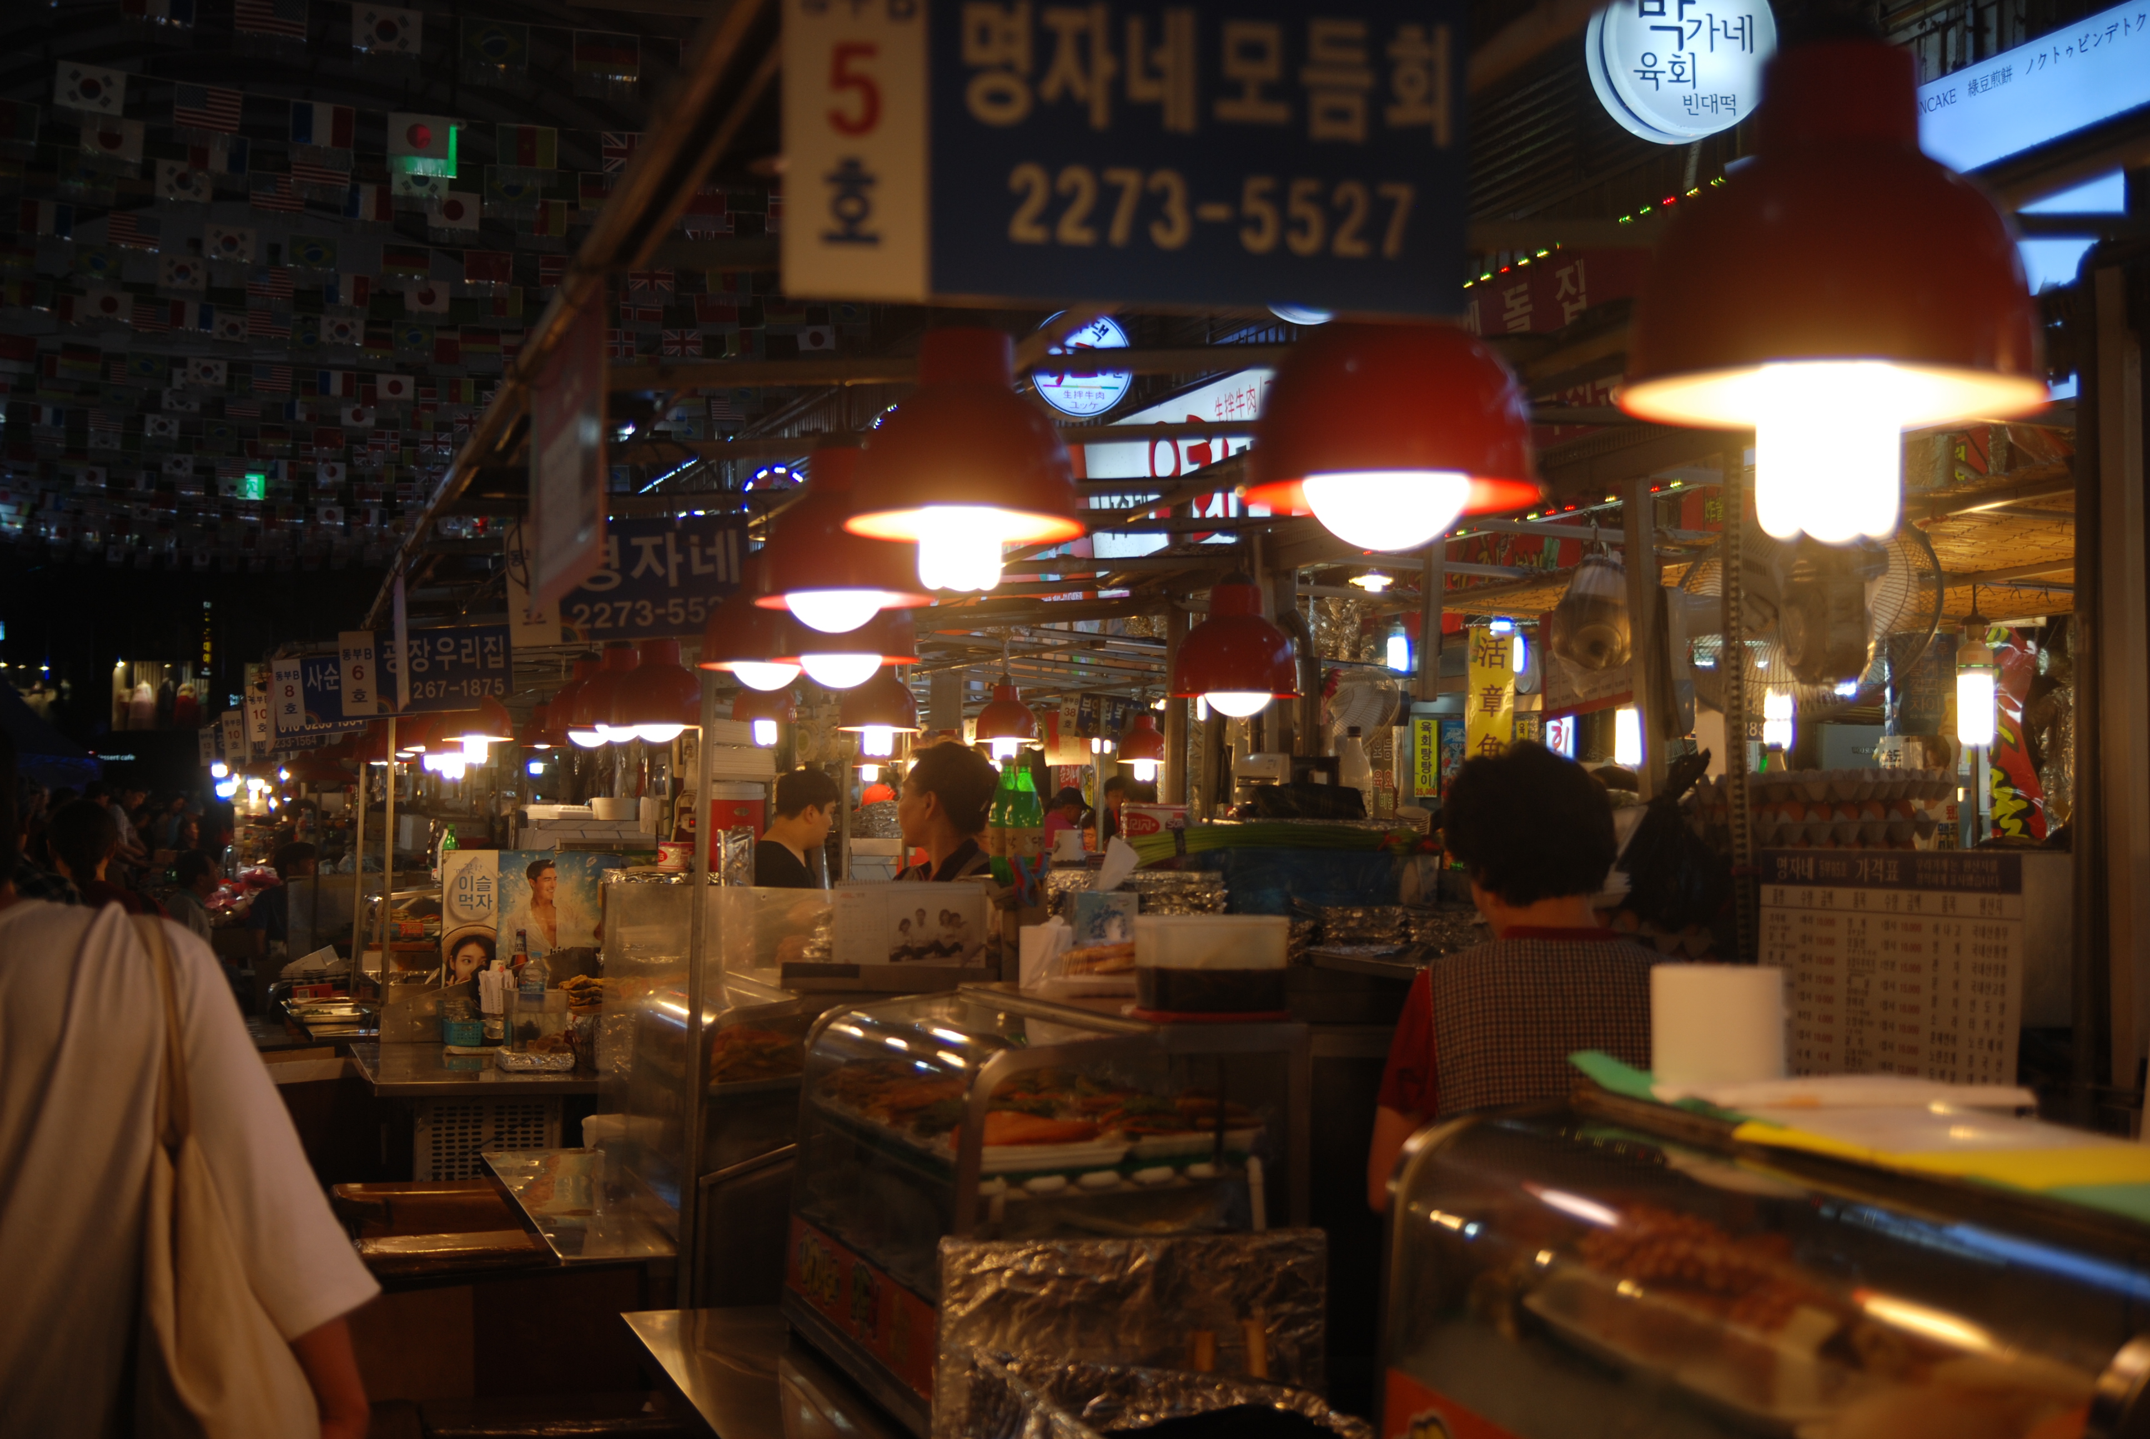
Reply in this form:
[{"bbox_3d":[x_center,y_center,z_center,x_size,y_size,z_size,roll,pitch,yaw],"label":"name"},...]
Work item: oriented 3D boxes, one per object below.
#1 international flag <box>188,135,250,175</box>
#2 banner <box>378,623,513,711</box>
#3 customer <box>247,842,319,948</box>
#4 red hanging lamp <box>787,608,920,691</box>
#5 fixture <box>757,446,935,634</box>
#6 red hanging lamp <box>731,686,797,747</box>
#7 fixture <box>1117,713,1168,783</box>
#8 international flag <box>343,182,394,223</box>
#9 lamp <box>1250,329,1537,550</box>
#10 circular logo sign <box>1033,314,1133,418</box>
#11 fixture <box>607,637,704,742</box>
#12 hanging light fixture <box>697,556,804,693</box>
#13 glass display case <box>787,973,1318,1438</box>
[{"bbox_3d":[-4.423,-2.913,14.200,0.320,0.205,0.020,2,-3,-17],"label":"international flag"},{"bbox_3d":[-2.039,-0.163,8.900,0.435,0.277,0.030,-1,-2,-17],"label":"banner"},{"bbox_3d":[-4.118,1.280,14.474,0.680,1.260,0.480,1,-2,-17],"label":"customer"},{"bbox_3d":[-0.378,-0.181,4.538,0.245,0.257,0.245,1,-2,-17],"label":"red hanging lamp"},{"bbox_3d":[-0.323,-0.253,3.870,0.250,0.265,0.250,2,-3,-17],"label":"fixture"},{"bbox_3d":[-1.183,-0.051,10.500,0.250,0.310,0.250,2,-3,-17],"label":"red hanging lamp"},{"bbox_3d":[0.347,0.147,14.200,0.250,0.350,0.250,1,-3,0],"label":"fixture"},{"bbox_3d":[-5.136,-3.755,20.000,0.355,0.300,0.020,1,-2,-17],"label":"international flag"},{"bbox_3d":[0.262,-0.270,2.272,0.245,0.257,0.245,0,-2,0],"label":"lamp"},{"bbox_3d":[0.049,-2.082,16.200,0.600,0.600,0.130,2,-3,-17],"label":"circular logo sign"},{"bbox_3d":[-1.052,-0.069,6.982,0.245,0.257,0.245,1,-2,-17],"label":"fixture"},{"bbox_3d":[-0.580,-0.179,5.200,0.250,0.255,0.250,2,-3,-17],"label":"hanging light fixture"},{"bbox_3d":[-0.070,0.615,3.663,0.465,0.470,0.854,1,-2,-18],"label":"glass display case"}]

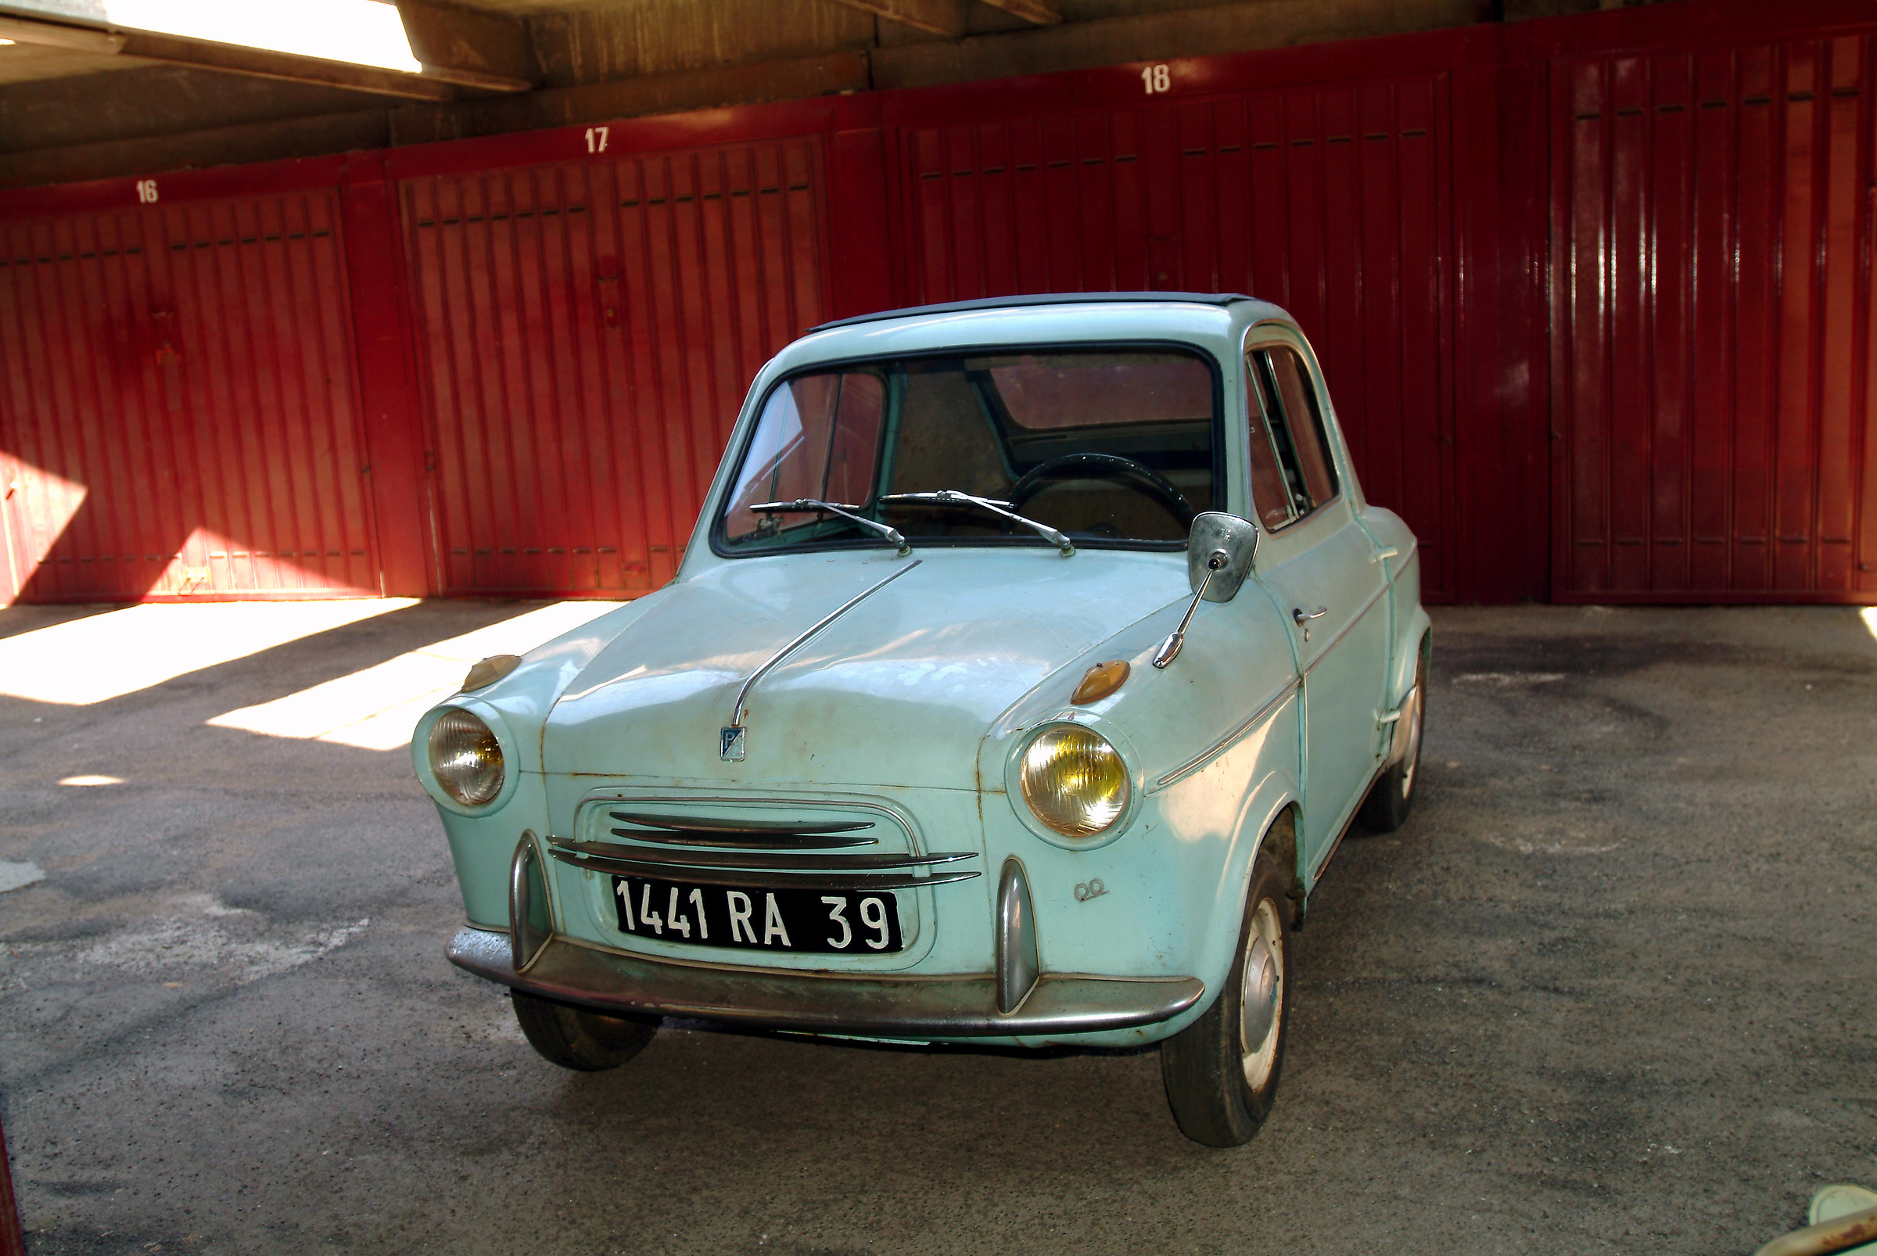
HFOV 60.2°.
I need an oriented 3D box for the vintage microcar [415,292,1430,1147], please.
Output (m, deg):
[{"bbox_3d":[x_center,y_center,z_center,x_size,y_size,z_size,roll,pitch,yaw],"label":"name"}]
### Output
[{"bbox_3d":[0.245,-0.023,3.304,1.270,1.250,2.830,1,10,24],"label":"vintage microcar"}]

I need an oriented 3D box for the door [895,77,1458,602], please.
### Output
[{"bbox_3d":[1.024,-1.221,7.173,2.460,2.220,0.080,0,10,21],"label":"door"}]

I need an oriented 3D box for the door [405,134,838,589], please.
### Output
[{"bbox_3d":[-1.642,-1.244,8.200,2.460,2.220,0.080,0,10,21],"label":"door"}]

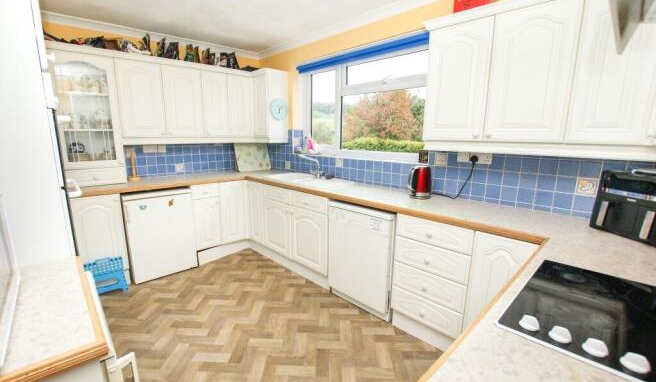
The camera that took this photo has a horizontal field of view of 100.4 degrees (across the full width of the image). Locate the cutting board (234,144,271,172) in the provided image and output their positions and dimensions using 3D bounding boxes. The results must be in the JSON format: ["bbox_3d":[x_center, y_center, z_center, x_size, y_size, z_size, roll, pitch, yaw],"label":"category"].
[{"bbox_3d":[-1.040,-0.485,3.784,0.410,0.430,0.020,-7,-9,-35],"label":"cutting board"}]

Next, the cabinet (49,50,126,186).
[{"bbox_3d":[-2.233,-0.634,2.528,0.320,1.143,0.469,11,15,44],"label":"cabinet"}]

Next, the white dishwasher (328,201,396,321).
[{"bbox_3d":[0.445,0.495,2.368,0.610,0.830,0.590,11,15,44],"label":"white dishwasher"}]

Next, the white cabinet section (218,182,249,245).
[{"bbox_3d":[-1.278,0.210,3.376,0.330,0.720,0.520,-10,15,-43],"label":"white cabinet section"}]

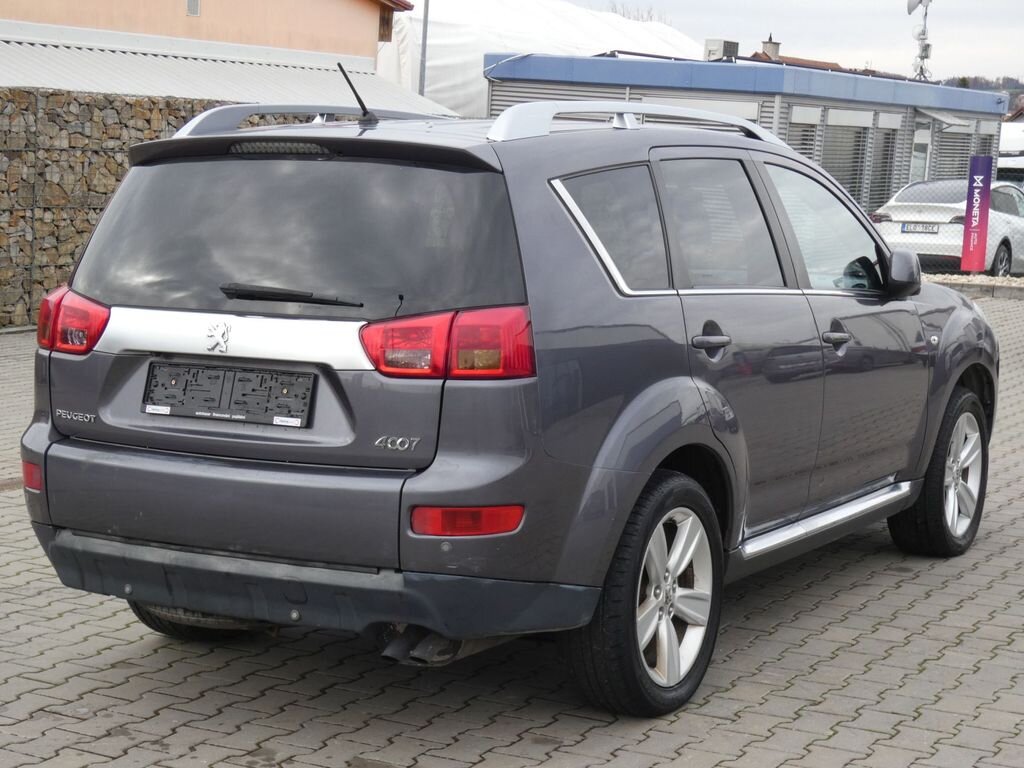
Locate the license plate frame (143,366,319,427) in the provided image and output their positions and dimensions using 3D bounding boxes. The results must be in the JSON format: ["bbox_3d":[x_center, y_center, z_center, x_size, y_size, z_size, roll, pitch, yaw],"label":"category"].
[{"bbox_3d":[-0.718,0.024,4.711,0.528,0.133,0.022,4,-8,30],"label":"license plate frame"}]

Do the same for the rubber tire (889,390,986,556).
[{"bbox_3d":[1.705,0.336,7.475,0.225,0.700,0.700,4,7,30],"label":"rubber tire"}]

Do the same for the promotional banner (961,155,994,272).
[{"bbox_3d":[5.819,-2.119,23.300,0.281,1.432,0.080,7,8,13],"label":"promotional banner"}]

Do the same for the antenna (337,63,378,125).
[{"bbox_3d":[-0.421,-0.797,5.125,0.042,0.163,0.193,4,7,30],"label":"antenna"}]

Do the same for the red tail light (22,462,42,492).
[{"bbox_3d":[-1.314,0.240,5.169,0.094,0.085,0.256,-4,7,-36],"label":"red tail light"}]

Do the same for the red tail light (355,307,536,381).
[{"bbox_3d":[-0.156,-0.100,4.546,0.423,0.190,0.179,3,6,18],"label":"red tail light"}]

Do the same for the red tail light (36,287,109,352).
[{"bbox_3d":[-1.214,-0.176,5.051,0.102,0.174,0.428,-5,8,-43],"label":"red tail light"}]

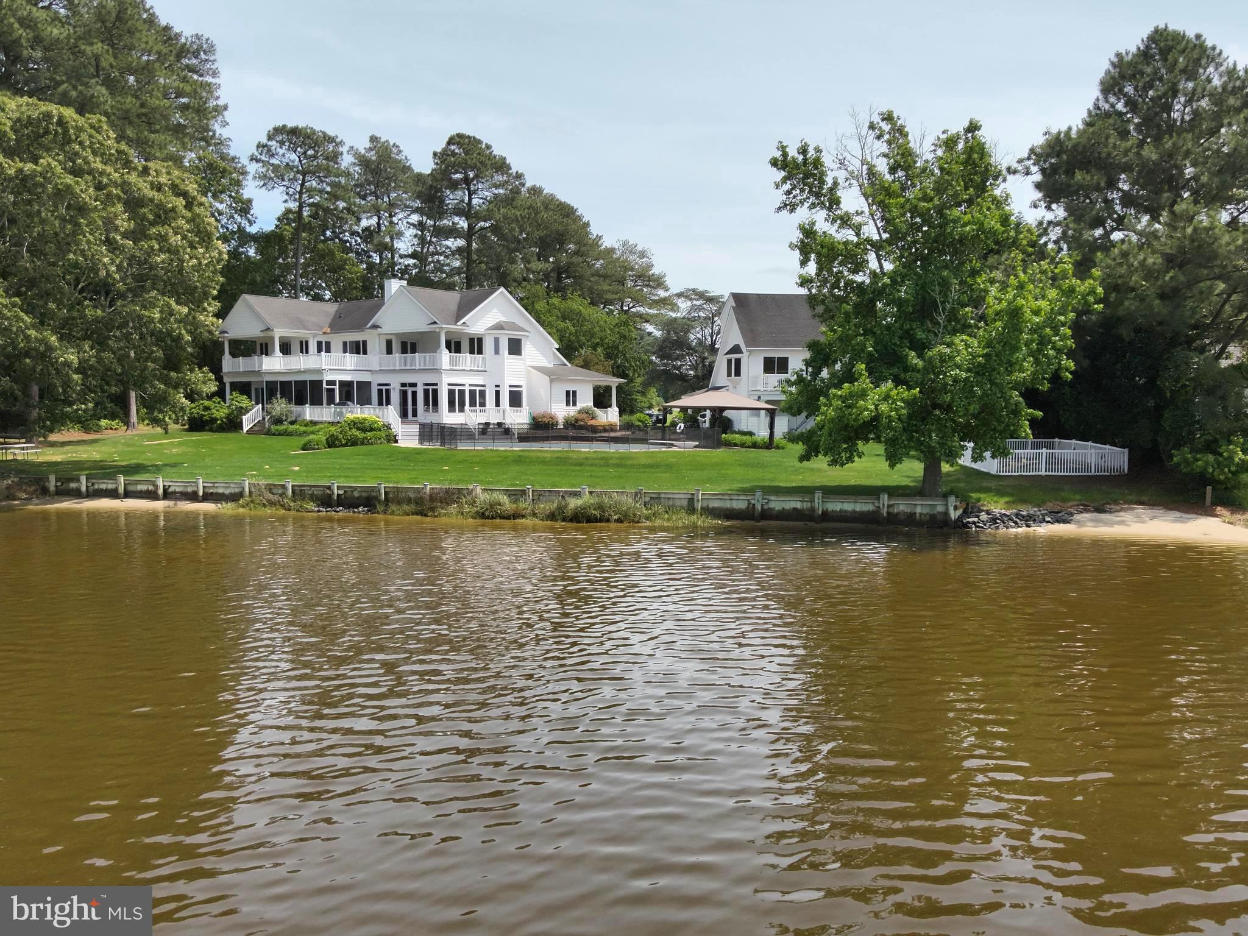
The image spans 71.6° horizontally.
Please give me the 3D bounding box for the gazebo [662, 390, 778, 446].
[{"bbox_3d":[5.431,-2.761,48.933,4.100,3.287,4.700,-4,6,-40],"label":"gazebo"}]

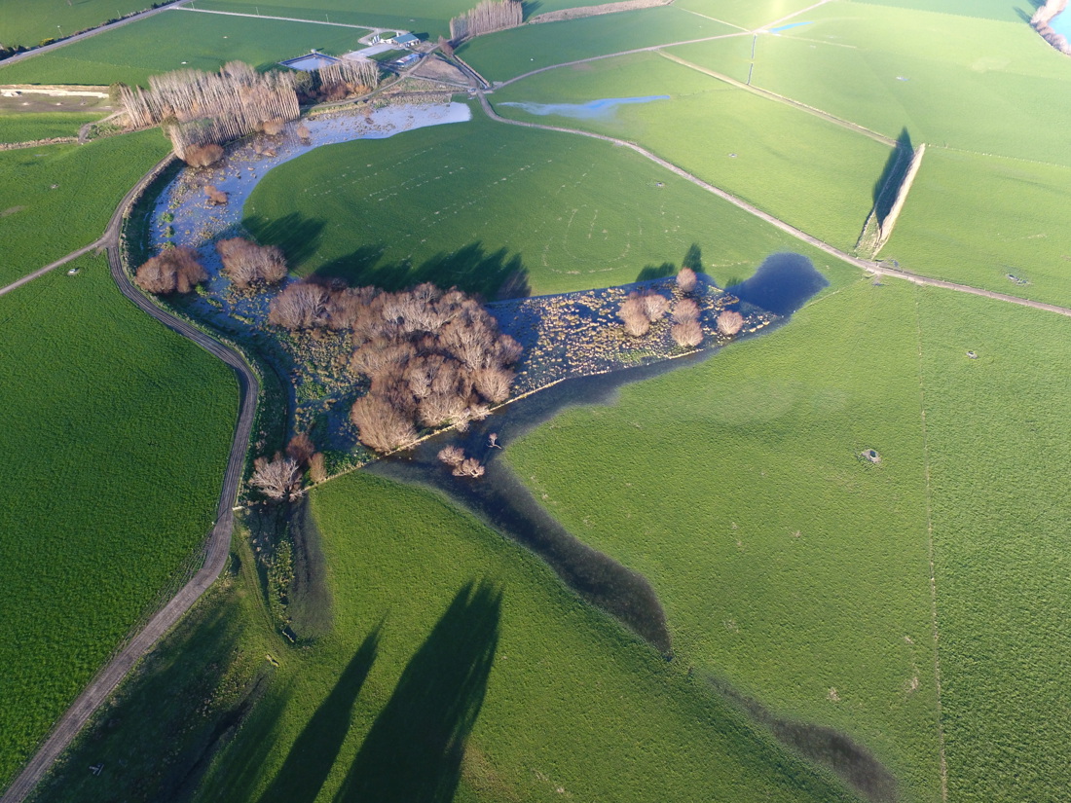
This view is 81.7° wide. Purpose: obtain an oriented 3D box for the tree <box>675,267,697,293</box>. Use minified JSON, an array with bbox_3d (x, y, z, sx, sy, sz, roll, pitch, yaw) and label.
[{"bbox_3d":[52.420,-41.950,214.580,6.600,9.000,6.600,12,47,11],"label":"tree"}]

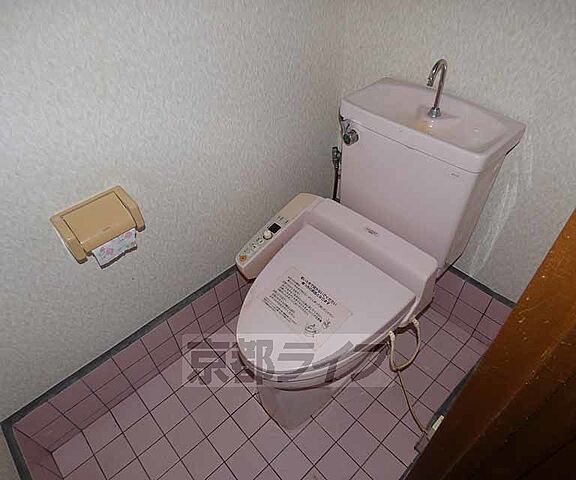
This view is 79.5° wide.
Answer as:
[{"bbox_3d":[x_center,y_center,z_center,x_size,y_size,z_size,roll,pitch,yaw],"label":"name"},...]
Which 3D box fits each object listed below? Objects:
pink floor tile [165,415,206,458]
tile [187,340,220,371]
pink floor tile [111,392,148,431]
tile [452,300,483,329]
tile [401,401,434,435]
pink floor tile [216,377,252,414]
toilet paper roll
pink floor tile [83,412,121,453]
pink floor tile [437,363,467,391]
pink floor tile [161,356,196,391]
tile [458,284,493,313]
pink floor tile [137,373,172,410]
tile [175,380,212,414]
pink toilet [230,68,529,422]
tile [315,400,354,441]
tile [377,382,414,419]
[{"bbox_3d":[-0.337,0.645,1.133,0.097,0.010,0.097,-33,50,-27],"label":"pink floor tile"},{"bbox_3d":[-0.325,0.441,1.317,0.098,0.010,0.103,-34,52,-28],"label":"tile"},{"bbox_3d":[-0.545,0.594,1.197,0.098,0.010,0.098,-34,52,-28],"label":"pink floor tile"},{"bbox_3d":[0.681,0.283,1.315,0.010,0.097,0.097,-33,50,-27],"label":"tile"},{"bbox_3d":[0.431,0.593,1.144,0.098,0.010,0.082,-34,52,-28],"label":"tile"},{"bbox_3d":[-0.189,0.541,1.207,0.098,0.010,0.098,-34,52,-28],"label":"pink floor tile"},{"bbox_3d":[-0.434,-0.003,0.857,0.114,0.100,0.100,-34,50,-28],"label":"toilet paper roll"},{"bbox_3d":[-0.616,0.641,1.154,0.098,0.010,0.098,-34,52,-28],"label":"pink floor tile"},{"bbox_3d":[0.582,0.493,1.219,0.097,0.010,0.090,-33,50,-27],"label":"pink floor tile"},{"bbox_3d":[-0.398,0.489,1.272,0.098,0.010,0.103,-34,52,-28],"label":"pink floor tile"},{"bbox_3d":[0.676,0.211,1.246,0.010,0.097,0.097,-33,50,-27],"label":"tile"},{"bbox_3d":[-0.472,0.550,1.247,0.097,0.010,0.097,-33,50,-27],"label":"pink floor tile"},{"bbox_3d":[-0.329,0.539,1.217,0.098,0.010,0.098,-34,52,-28],"label":"tile"},{"bbox_3d":[0.146,0.065,1.080,0.795,0.825,0.530,-34,52,-28],"label":"pink toilet"},{"bbox_3d":[0.159,0.600,1.153,0.098,0.010,0.098,-34,52,-28],"label":"tile"},{"bbox_3d":[0.369,0.542,1.177,0.098,0.010,0.098,-34,52,-28],"label":"tile"}]

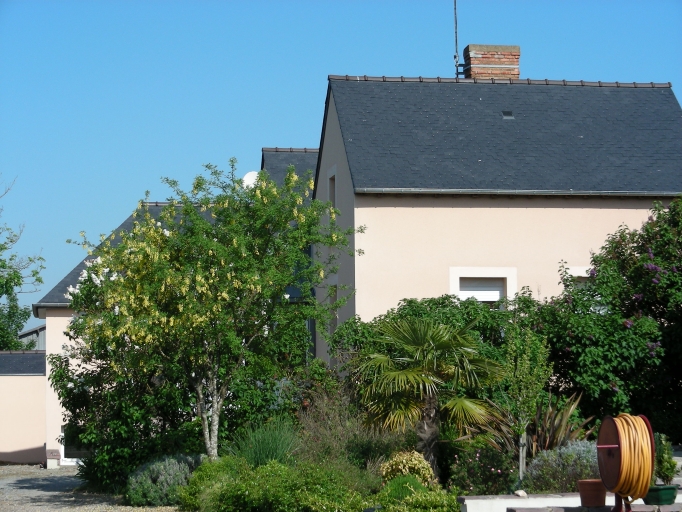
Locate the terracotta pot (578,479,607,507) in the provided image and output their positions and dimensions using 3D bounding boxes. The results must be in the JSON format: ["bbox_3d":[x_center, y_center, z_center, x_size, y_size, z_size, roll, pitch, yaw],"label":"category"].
[{"bbox_3d":[2.361,2.222,16.100,0.263,0.260,0.263,-1,-4,0],"label":"terracotta pot"}]

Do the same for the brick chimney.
[{"bbox_3d":[3.471,-4.353,39.321,1.150,0.850,0.500,0,-4,-11],"label":"brick chimney"}]

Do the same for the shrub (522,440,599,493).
[{"bbox_3d":[2.482,2.381,19.300,0.870,0.600,0.720,-1,-4,0],"label":"shrub"}]

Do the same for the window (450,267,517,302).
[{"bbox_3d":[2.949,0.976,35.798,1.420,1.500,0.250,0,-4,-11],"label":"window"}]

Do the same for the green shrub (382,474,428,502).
[{"bbox_3d":[0.715,2.587,19.000,0.510,0.340,0.480,-1,-4,0],"label":"green shrub"}]

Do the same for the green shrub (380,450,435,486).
[{"bbox_3d":[0.776,2.496,20.000,0.630,0.460,0.600,-1,-4,0],"label":"green shrub"}]

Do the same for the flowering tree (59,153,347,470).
[{"bbox_3d":[-2.189,0.963,27.300,4.800,4.950,4.500,-1,-4,0],"label":"flowering tree"}]

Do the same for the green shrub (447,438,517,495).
[{"bbox_3d":[1.606,2.412,19.600,0.800,0.650,0.720,-1,-4,0],"label":"green shrub"}]

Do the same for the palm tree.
[{"bbox_3d":[1.112,1.824,21.800,1.880,2.120,1.850,-1,-4,0],"label":"palm tree"}]

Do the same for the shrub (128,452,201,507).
[{"bbox_3d":[-2.573,3.266,25.000,1.120,0.800,1.000,-1,-4,0],"label":"shrub"}]

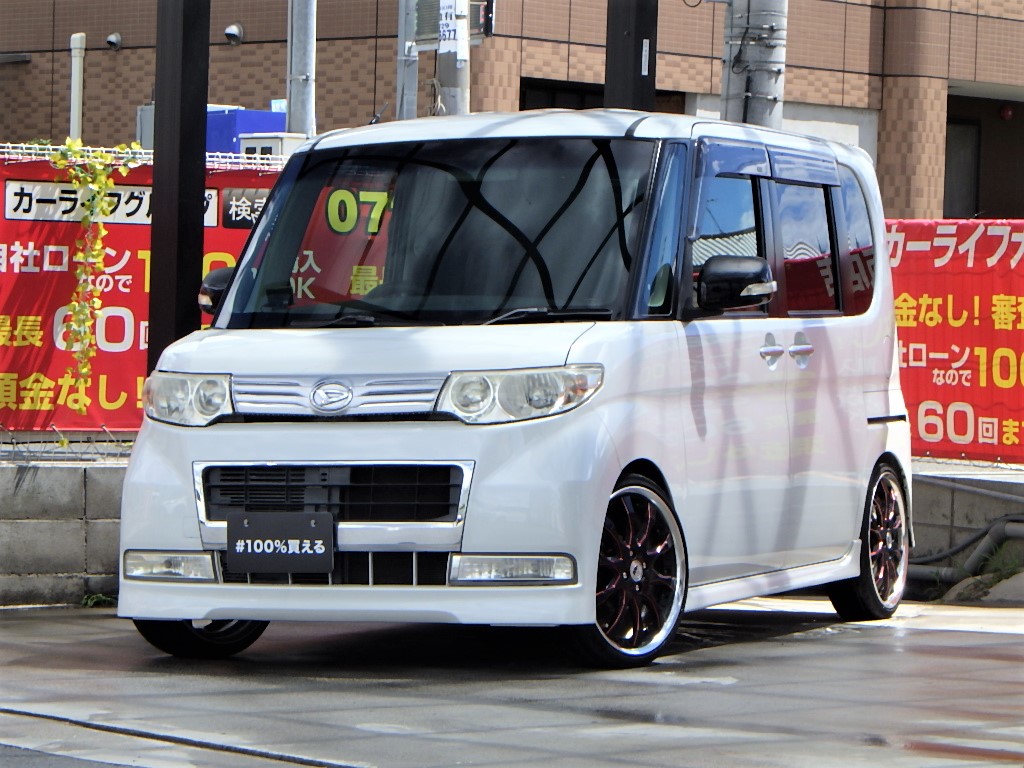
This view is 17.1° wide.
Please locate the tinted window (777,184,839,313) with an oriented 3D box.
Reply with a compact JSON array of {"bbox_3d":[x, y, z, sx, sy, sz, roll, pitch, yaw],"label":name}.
[{"bbox_3d":[0.970,-0.454,11.098,0.050,0.470,0.620,-7,-3,22],"label":"tinted window"}]

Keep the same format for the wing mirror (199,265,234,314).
[{"bbox_3d":[-0.882,-0.273,10.576,0.230,0.175,0.130,-1,-1,23],"label":"wing mirror"}]

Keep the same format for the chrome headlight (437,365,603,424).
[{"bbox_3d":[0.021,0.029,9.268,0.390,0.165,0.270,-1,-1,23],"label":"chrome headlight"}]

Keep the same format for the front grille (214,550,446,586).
[{"bbox_3d":[-0.488,0.508,9.331,0.710,0.105,0.090,-1,-1,23],"label":"front grille"}]

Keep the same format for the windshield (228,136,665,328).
[{"bbox_3d":[-0.218,-0.442,10.007,1.320,0.660,0.130,-1,-35,23],"label":"windshield"}]

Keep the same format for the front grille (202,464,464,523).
[{"bbox_3d":[-0.490,0.306,9.334,0.800,0.160,0.090,-1,-1,23],"label":"front grille"}]

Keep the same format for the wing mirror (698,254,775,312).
[{"bbox_3d":[0.658,-0.294,9.932,0.230,0.175,0.130,-1,-1,23],"label":"wing mirror"}]

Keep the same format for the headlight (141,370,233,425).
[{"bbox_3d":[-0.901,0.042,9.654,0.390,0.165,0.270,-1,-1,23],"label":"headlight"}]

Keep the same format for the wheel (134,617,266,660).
[{"bbox_3d":[-0.868,0.543,10.054,0.175,0.535,0.535,-1,-1,37],"label":"wheel"}]

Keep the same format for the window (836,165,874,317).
[{"bbox_3d":[1.157,-0.488,11.562,0.060,0.530,0.370,-7,-3,22],"label":"window"}]

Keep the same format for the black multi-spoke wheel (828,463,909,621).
[{"bbox_3d":[1.233,0.548,11.873,0.175,0.535,0.535,-1,-1,23],"label":"black multi-spoke wheel"}]

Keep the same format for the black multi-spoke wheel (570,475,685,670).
[{"bbox_3d":[0.281,0.528,9.594,0.175,0.535,0.535,-1,-1,37],"label":"black multi-spoke wheel"}]

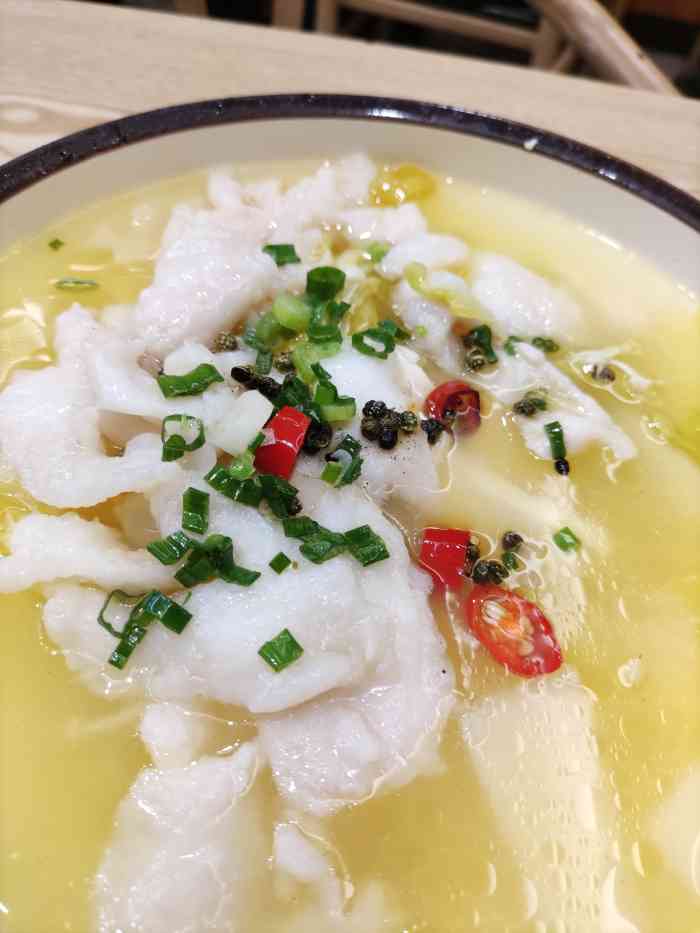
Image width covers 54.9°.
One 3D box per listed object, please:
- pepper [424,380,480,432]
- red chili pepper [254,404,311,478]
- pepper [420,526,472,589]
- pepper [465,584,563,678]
[{"bbox_3d":[0.027,-0.016,0.180,0.011,0.011,0.013,28,55,16],"label":"pepper"},{"bbox_3d":[-0.016,-0.005,0.159,0.009,0.011,0.013,27,55,16],"label":"red chili pepper"},{"bbox_3d":[0.022,0.021,0.152,0.011,0.011,0.013,7,52,0],"label":"pepper"},{"bbox_3d":[0.035,0.035,0.145,0.014,0.008,0.024,-31,61,-25],"label":"pepper"}]

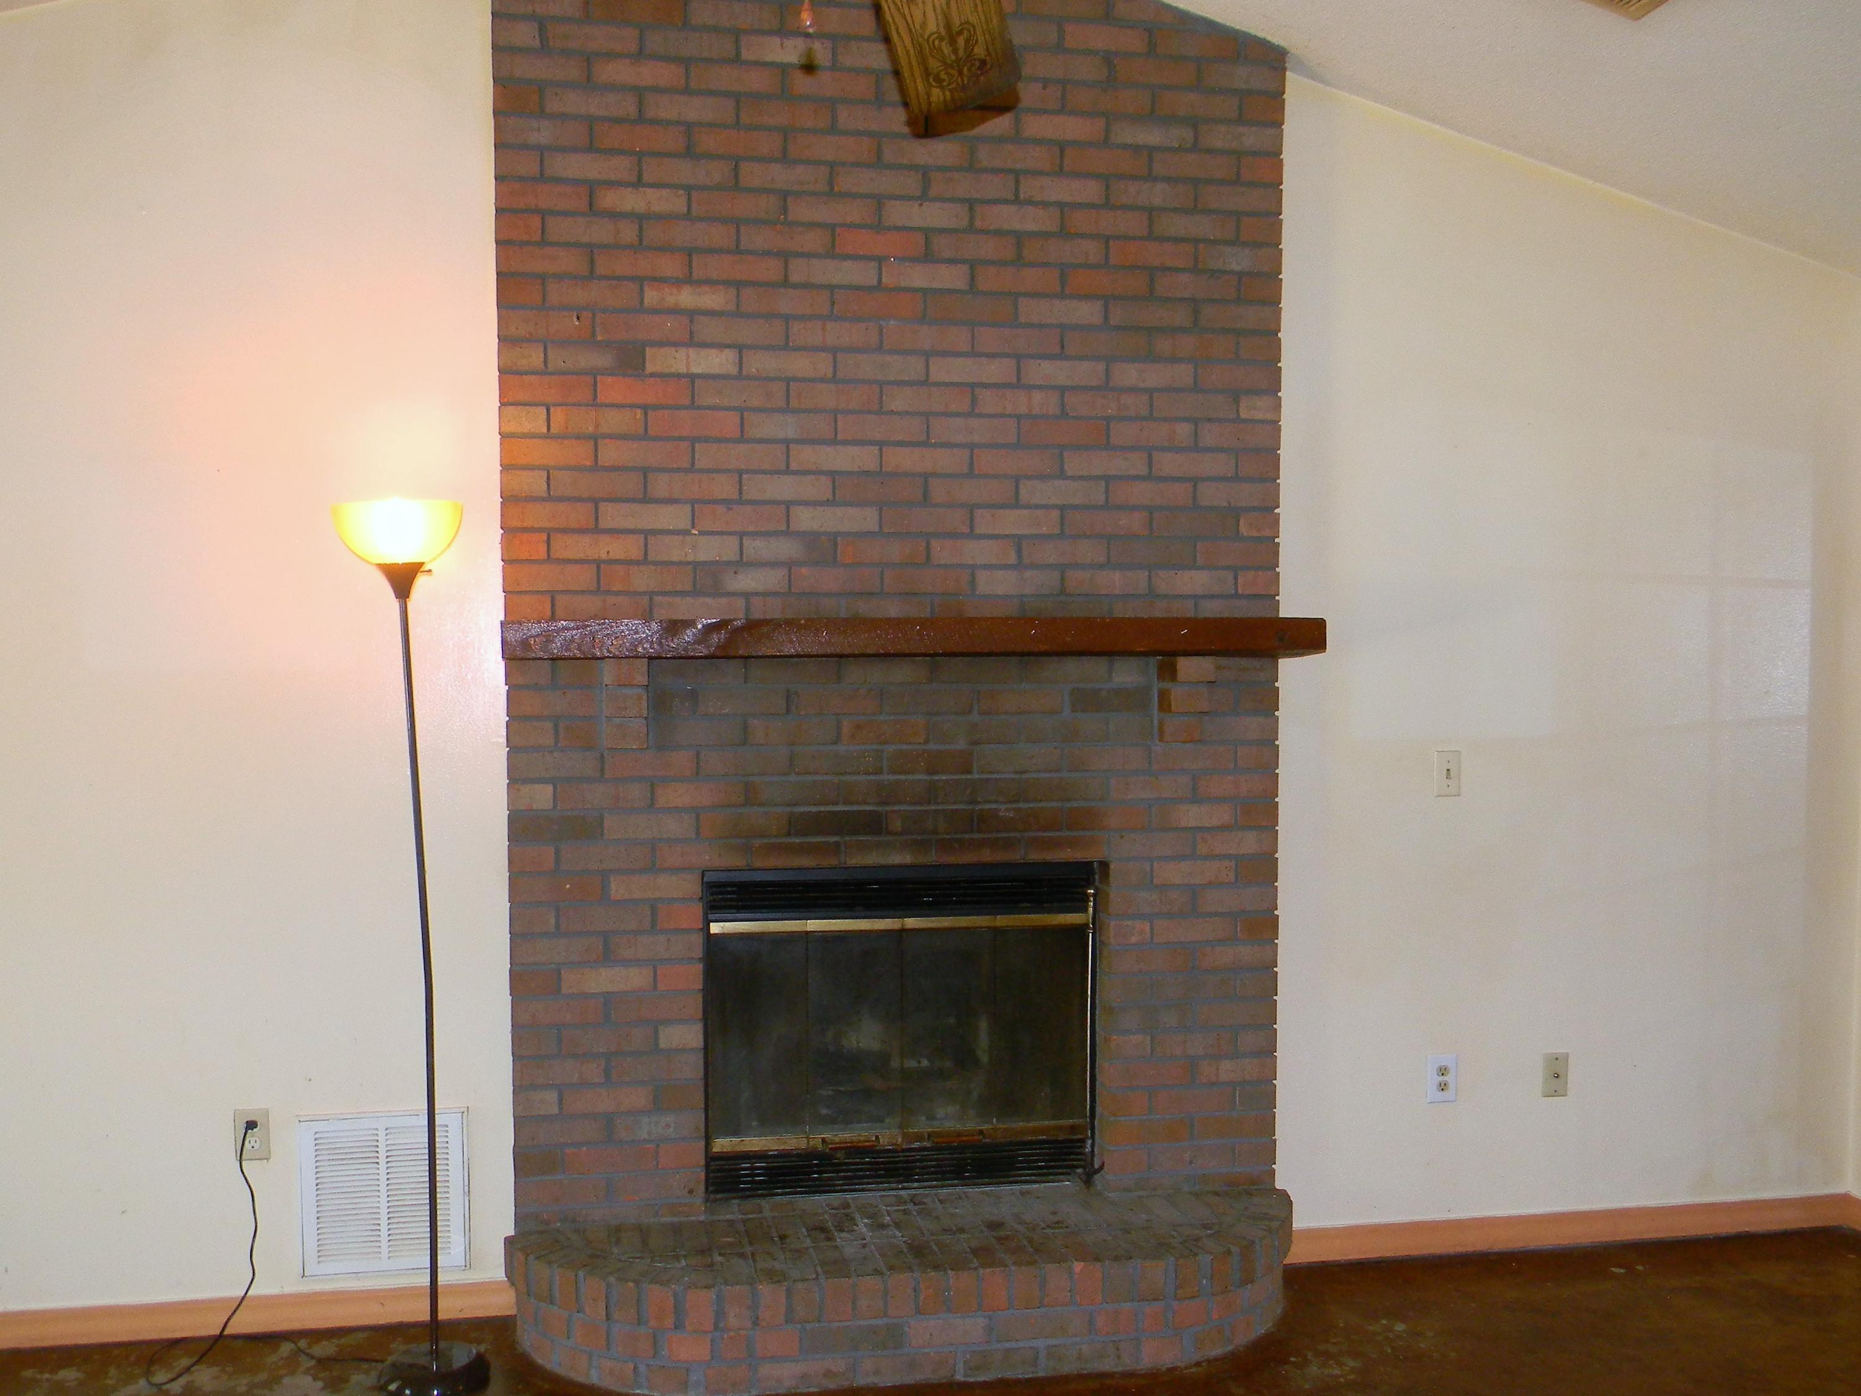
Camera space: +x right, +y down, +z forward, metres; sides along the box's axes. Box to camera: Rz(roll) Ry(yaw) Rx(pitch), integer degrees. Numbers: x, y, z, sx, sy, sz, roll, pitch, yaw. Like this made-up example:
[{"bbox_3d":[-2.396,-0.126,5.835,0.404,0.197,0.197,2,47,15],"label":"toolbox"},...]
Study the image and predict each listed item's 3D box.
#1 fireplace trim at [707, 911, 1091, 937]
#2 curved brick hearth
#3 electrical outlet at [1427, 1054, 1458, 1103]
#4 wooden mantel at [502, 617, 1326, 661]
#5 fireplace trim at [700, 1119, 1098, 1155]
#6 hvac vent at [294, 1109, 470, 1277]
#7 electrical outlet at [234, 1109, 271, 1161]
[{"bbox_3d":[-0.061,0.528,3.514,0.902,0.028,0.022,0,3,-9],"label":"fireplace trim"},{"bbox_3d":[-0.032,1.305,3.334,1.788,0.234,0.420,0,3,-9],"label":"curved brick hearth"},{"bbox_3d":[1.280,0.952,3.759,0.078,0.121,0.010,0,3,-9],"label":"electrical outlet"},{"bbox_3d":[-0.013,-0.134,3.308,1.777,0.082,0.200,0,3,-9],"label":"wooden mantel"},{"bbox_3d":[-0.062,1.037,3.539,0.903,0.036,0.030,0,3,-9],"label":"fireplace trim"},{"bbox_3d":[-1.222,1.114,3.372,0.363,0.367,0.020,0,3,-9],"label":"hvac vent"},{"bbox_3d":[-1.497,0.966,3.324,0.072,0.114,0.010,0,3,-9],"label":"electrical outlet"}]

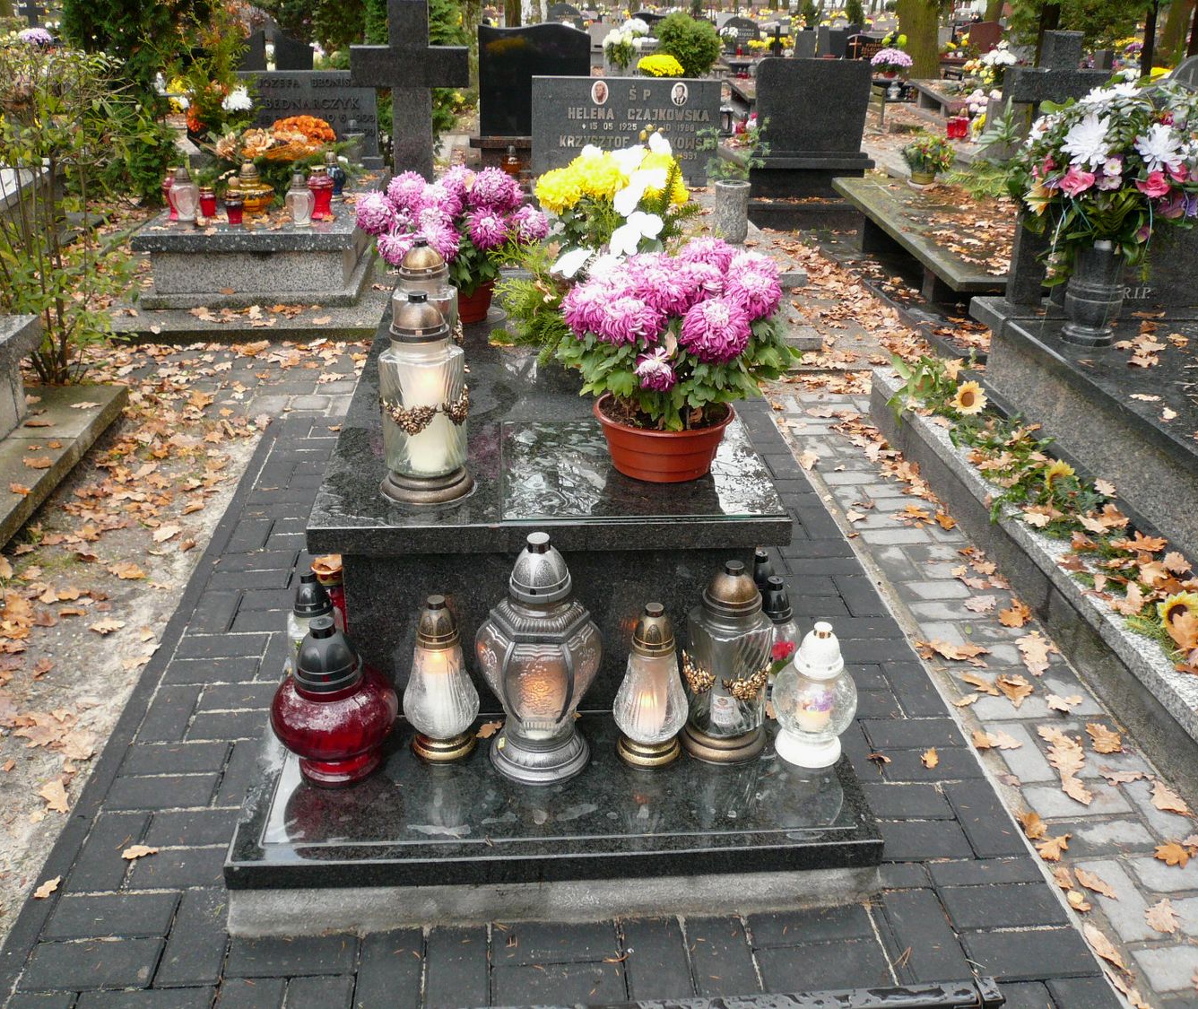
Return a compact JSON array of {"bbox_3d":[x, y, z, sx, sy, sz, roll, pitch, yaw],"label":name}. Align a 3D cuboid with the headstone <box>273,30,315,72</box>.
[{"bbox_3d":[-2.225,-3.132,8.001,0.300,0.650,0.100,-1,27,-5],"label":"headstone"}]

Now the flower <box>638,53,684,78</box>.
[{"bbox_3d":[0.528,-3.710,9.409,0.420,0.340,0.420,-1,27,-5],"label":"flower"}]

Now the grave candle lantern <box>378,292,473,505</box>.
[{"bbox_3d":[-0.295,-0.187,1.853,0.165,0.335,0.165,-2,25,-5],"label":"grave candle lantern"}]

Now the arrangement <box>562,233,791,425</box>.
[{"bbox_3d":[0.135,-0.289,1.940,0.425,0.360,0.410,-2,25,-5],"label":"arrangement"}]

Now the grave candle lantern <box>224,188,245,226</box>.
[{"bbox_3d":[-1.667,-1.369,5.000,0.085,0.165,0.085,-2,25,-5],"label":"grave candle lantern"}]

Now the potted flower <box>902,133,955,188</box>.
[{"bbox_3d":[1.815,-1.898,6.009,0.280,0.290,0.280,-2,25,-5],"label":"potted flower"}]

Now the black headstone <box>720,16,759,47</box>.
[{"bbox_3d":[2.495,-8.260,19.145,0.710,0.618,0.110,-2,25,-5],"label":"black headstone"}]

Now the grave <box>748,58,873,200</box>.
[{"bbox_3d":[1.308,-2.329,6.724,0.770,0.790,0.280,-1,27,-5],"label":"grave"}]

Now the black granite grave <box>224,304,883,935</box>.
[{"bbox_3d":[-0.149,-0.031,2.588,1.040,0.570,2.140,-2,25,-5],"label":"black granite grave"}]

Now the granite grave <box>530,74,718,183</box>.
[{"bbox_3d":[0.159,-2.178,6.399,1.090,0.620,0.100,0,25,-1],"label":"granite grave"}]

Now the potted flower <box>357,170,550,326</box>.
[{"bbox_3d":[-0.386,-0.700,2.905,0.500,0.390,0.450,-1,27,-5],"label":"potted flower"}]

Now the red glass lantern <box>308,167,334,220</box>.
[{"bbox_3d":[-1.311,-1.474,5.128,0.122,0.240,0.122,-2,25,-5],"label":"red glass lantern"}]

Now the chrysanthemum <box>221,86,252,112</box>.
[{"bbox_3d":[-1.824,-2.041,5.474,0.150,0.130,0.140,-1,27,-5],"label":"chrysanthemum"}]

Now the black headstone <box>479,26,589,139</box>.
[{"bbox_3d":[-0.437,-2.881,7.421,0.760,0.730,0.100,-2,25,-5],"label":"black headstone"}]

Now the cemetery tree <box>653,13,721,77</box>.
[{"bbox_3d":[1.193,-6.134,14.861,0.960,1.100,0.960,-2,25,-5],"label":"cemetery tree"}]

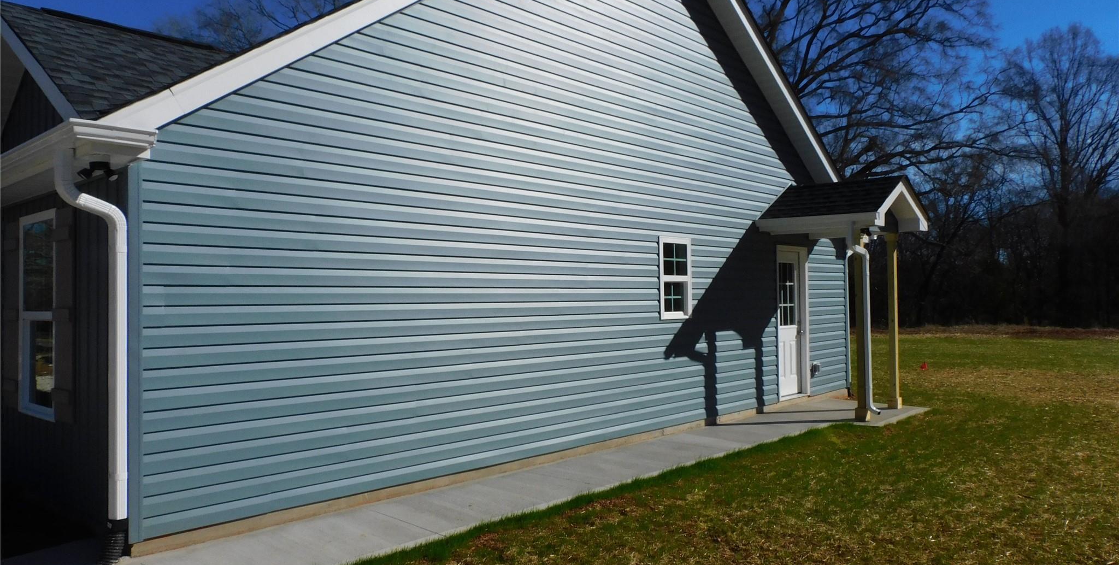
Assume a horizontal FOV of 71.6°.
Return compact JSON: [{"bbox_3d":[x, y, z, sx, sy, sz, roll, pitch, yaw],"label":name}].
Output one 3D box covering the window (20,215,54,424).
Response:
[{"bbox_3d":[-4.045,0.253,6.066,0.950,1.580,0.080,-2,-2,43],"label":"window"}]

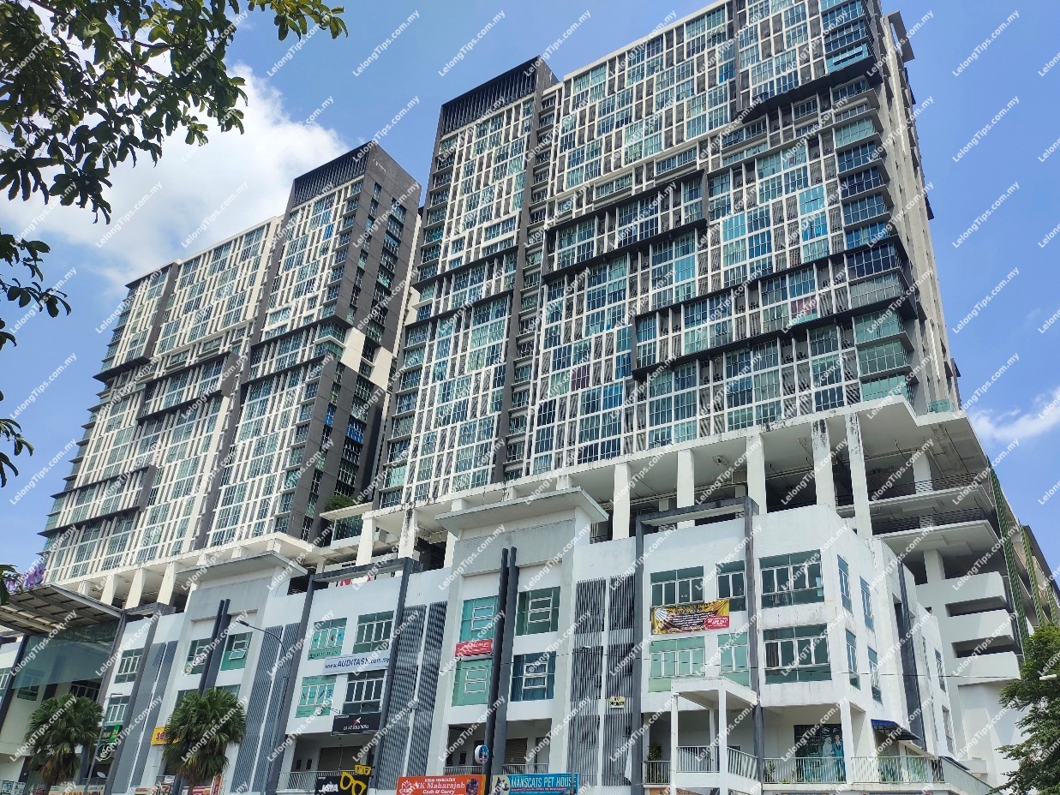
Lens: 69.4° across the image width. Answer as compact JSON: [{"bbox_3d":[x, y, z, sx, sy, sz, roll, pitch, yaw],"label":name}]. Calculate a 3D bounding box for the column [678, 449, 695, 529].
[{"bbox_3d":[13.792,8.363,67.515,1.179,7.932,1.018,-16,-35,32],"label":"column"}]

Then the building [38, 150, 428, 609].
[{"bbox_3d":[-45.456,2.744,122.027,62.000,67.000,18.000,-16,-35,32],"label":"building"}]

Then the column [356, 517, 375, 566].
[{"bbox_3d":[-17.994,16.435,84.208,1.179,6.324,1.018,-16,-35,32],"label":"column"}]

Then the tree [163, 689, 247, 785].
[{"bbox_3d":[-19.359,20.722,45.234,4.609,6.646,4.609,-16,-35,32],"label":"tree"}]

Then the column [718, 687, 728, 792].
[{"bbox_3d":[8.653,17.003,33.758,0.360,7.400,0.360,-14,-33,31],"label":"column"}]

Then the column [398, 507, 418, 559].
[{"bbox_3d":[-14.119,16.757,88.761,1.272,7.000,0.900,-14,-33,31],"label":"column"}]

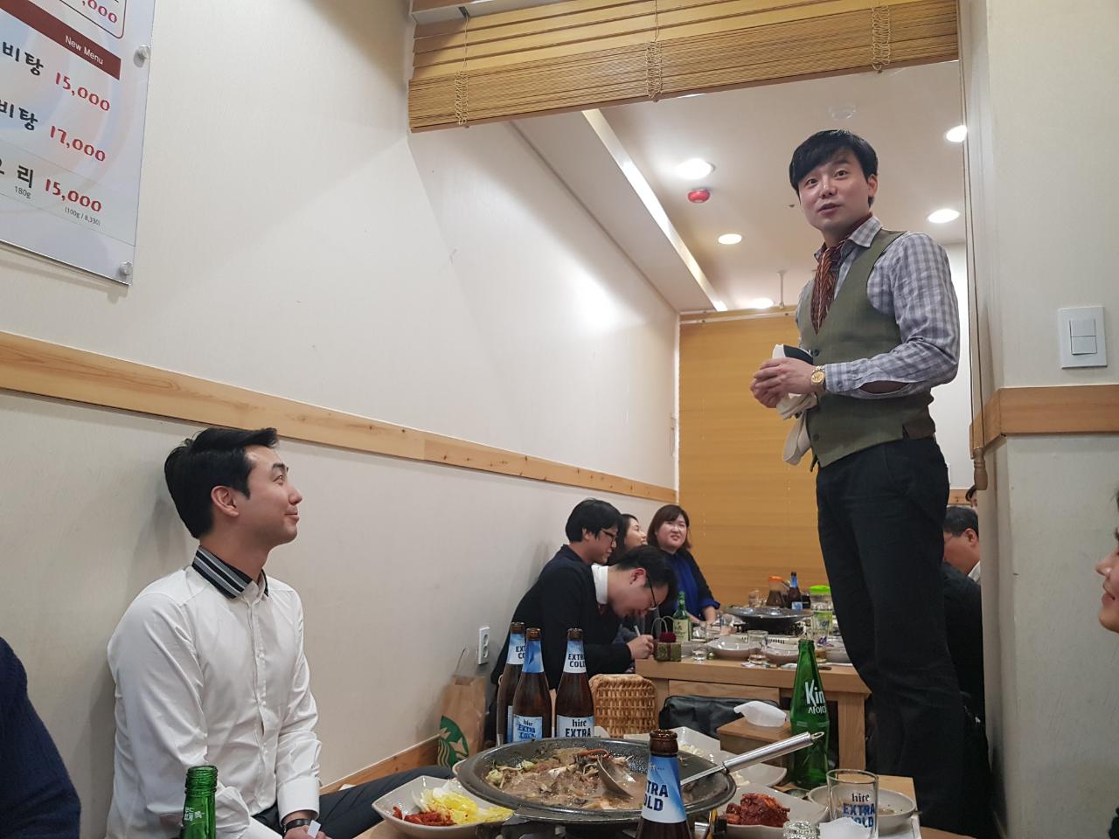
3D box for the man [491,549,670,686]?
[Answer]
[{"bbox_3d":[0.100,0.802,3.033,0.640,0.710,0.560,-1,-8,17],"label":"man"}]

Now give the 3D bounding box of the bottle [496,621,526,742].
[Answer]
[{"bbox_3d":[-0.081,0.513,1.559,0.071,0.262,0.071,2,-7,0],"label":"bottle"}]

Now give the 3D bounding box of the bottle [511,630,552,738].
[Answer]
[{"bbox_3d":[-0.049,0.505,1.479,0.071,0.262,0.071,2,-7,0],"label":"bottle"}]

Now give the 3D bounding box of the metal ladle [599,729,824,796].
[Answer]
[{"bbox_3d":[0.206,0.469,1.163,0.320,0.078,0.085,-9,-4,-19],"label":"metal ladle"}]

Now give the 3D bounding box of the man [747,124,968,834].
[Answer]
[{"bbox_3d":[0.679,0.155,1.953,0.430,1.755,0.490,4,-7,-15],"label":"man"}]

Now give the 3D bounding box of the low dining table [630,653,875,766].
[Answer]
[{"bbox_3d":[0.764,1.053,3.305,0.760,0.320,1.200,0,-7,14],"label":"low dining table"}]

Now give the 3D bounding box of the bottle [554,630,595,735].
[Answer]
[{"bbox_3d":[0.025,0.507,1.491,0.071,0.262,0.071,2,-7,0],"label":"bottle"}]

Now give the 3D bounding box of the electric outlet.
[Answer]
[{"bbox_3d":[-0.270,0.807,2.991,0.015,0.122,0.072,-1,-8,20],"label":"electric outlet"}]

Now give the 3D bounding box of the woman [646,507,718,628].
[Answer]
[{"bbox_3d":[0.585,0.859,4.093,0.480,0.890,0.540,7,-9,-35],"label":"woman"}]

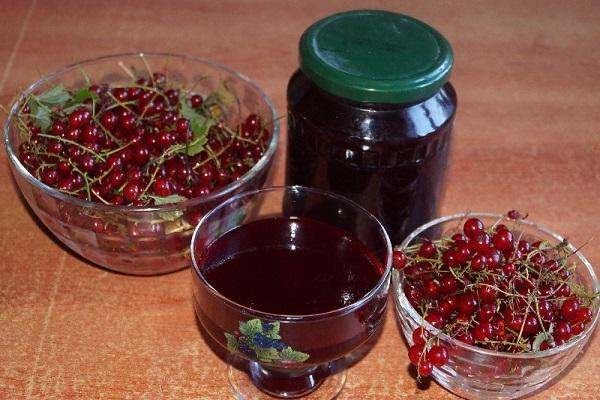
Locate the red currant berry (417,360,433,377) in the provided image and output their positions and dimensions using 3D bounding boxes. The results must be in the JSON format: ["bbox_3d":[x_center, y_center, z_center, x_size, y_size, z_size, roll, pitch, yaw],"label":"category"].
[{"bbox_3d":[0.065,0.087,0.450,0.009,0.009,0.009,2,40,0],"label":"red currant berry"}]

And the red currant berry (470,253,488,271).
[{"bbox_3d":[0.100,0.034,0.484,0.010,0.010,0.010,2,40,0],"label":"red currant berry"}]

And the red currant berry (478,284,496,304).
[{"bbox_3d":[0.102,0.051,0.471,0.010,0.010,0.010,2,40,0],"label":"red currant berry"}]

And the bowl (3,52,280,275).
[{"bbox_3d":[-0.096,-0.016,0.561,0.166,0.083,0.166,1,40,-1],"label":"bowl"}]

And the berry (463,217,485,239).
[{"bbox_3d":[0.099,0.016,0.496,0.011,0.011,0.011,2,40,0],"label":"berry"}]

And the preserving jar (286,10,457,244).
[{"bbox_3d":[0.042,-0.024,0.522,0.096,0.154,0.096,1,40,-1],"label":"preserving jar"}]

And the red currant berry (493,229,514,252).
[{"bbox_3d":[0.114,0.023,0.486,0.011,0.011,0.011,2,40,0],"label":"red currant berry"}]

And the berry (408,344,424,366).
[{"bbox_3d":[0.061,0.081,0.453,0.010,0.010,0.010,2,40,0],"label":"berry"}]

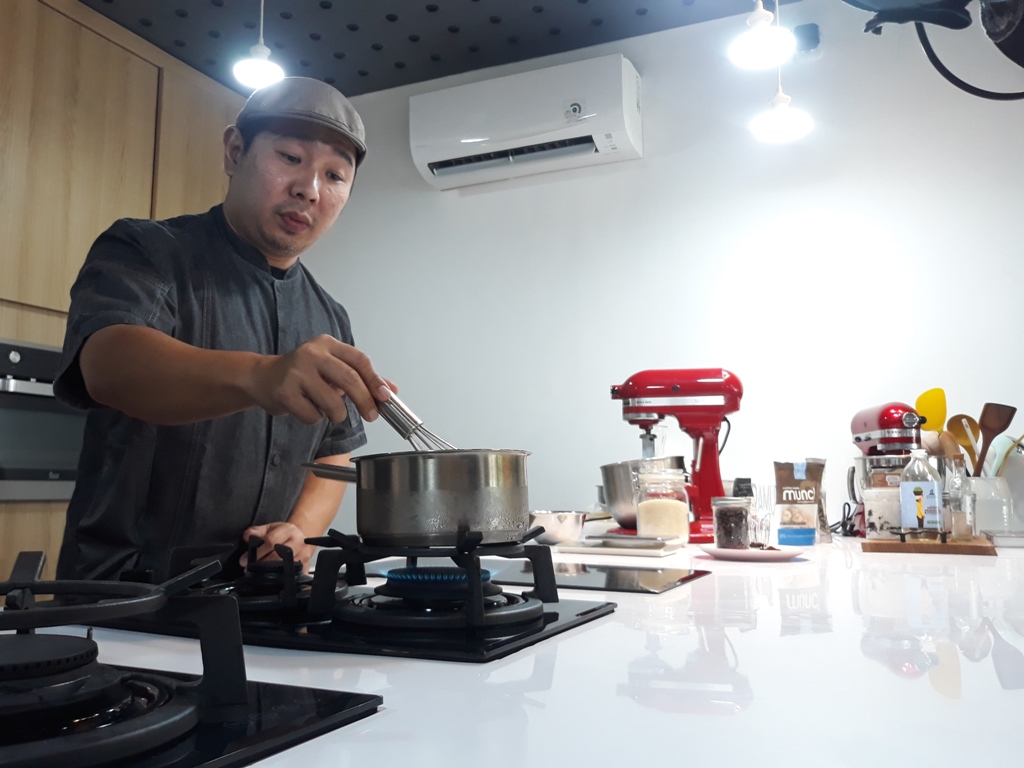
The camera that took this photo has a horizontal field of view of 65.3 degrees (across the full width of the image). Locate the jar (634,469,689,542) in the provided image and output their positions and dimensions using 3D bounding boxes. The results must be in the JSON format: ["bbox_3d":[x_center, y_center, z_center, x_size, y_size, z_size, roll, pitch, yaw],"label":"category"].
[{"bbox_3d":[0.332,0.268,1.760,0.115,0.170,0.115,-3,-8,17],"label":"jar"}]

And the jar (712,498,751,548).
[{"bbox_3d":[0.392,0.246,1.420,0.071,0.098,0.071,-2,-8,14],"label":"jar"}]

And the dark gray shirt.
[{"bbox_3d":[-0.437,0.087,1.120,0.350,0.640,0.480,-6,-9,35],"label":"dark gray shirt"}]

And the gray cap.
[{"bbox_3d":[-0.289,-0.357,1.085,0.180,0.115,0.235,7,9,-45],"label":"gray cap"}]

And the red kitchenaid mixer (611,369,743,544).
[{"bbox_3d":[0.397,0.166,1.940,0.345,0.420,0.250,-3,-8,20],"label":"red kitchenaid mixer"}]

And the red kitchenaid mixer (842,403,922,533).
[{"bbox_3d":[0.943,0.214,2.010,0.240,0.345,0.345,-1,-8,3],"label":"red kitchenaid mixer"}]

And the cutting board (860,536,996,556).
[{"bbox_3d":[0.826,0.319,1.588,0.220,0.020,0.310,-4,-9,26],"label":"cutting board"}]

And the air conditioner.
[{"bbox_3d":[0.046,-0.942,2.918,0.810,0.295,0.205,-3,-8,22],"label":"air conditioner"}]

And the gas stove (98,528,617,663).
[{"bbox_3d":[-0.181,0.188,0.800,0.510,0.076,0.300,-4,-9,26],"label":"gas stove"}]

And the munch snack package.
[{"bbox_3d":[0.625,0.259,1.735,0.110,0.180,0.060,-1,-8,7],"label":"munch snack package"}]

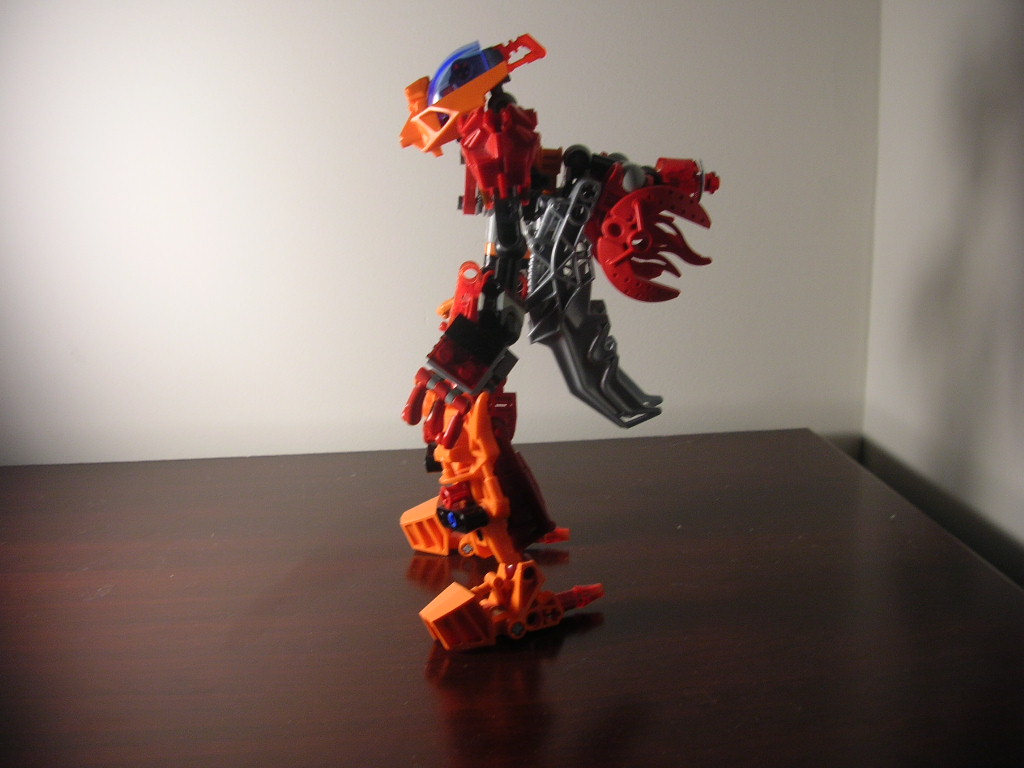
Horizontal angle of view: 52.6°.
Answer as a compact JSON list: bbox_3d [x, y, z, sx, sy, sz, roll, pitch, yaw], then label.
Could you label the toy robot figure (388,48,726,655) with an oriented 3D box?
[{"bbox_3d":[0.013,-0.018,0.401,0.132,0.224,0.180,-1,12,2],"label":"toy robot figure"}]

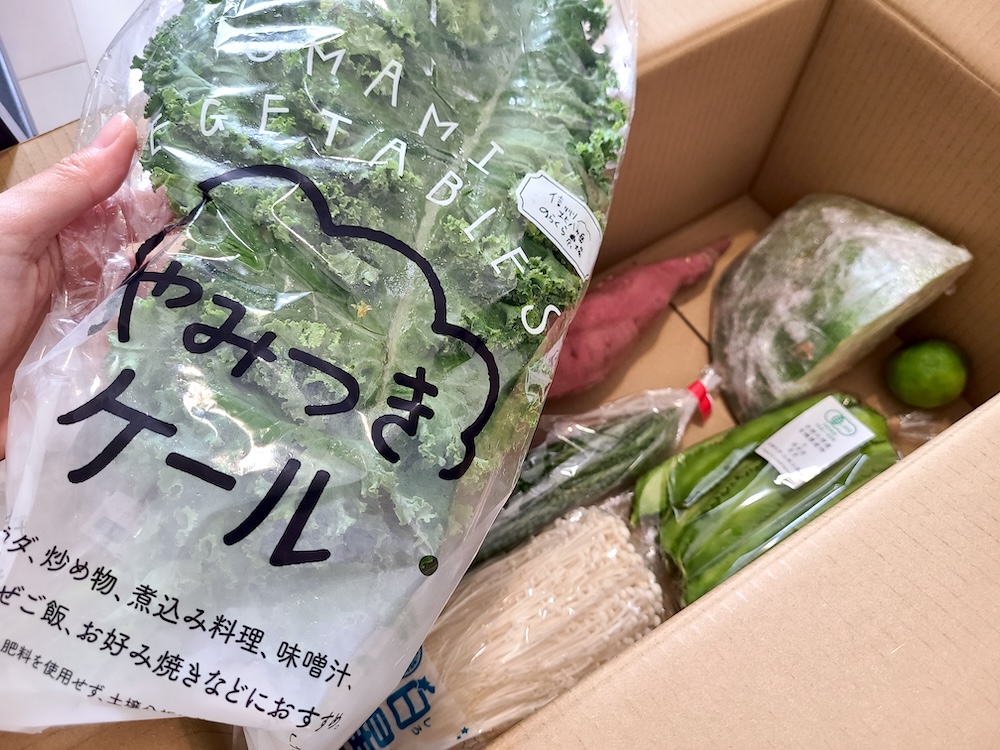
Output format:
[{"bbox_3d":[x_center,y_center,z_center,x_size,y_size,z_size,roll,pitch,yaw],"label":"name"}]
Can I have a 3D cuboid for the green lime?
[{"bbox_3d":[0.306,0.001,0.542,0.052,0.050,0.049,0,62,1],"label":"green lime"}]

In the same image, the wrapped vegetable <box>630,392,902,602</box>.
[{"bbox_3d":[0.174,0.074,0.498,0.178,0.064,0.080,-28,65,-13],"label":"wrapped vegetable"}]

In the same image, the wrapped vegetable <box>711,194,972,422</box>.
[{"bbox_3d":[0.206,-0.067,0.541,0.153,0.117,0.140,-28,65,-13],"label":"wrapped vegetable"}]

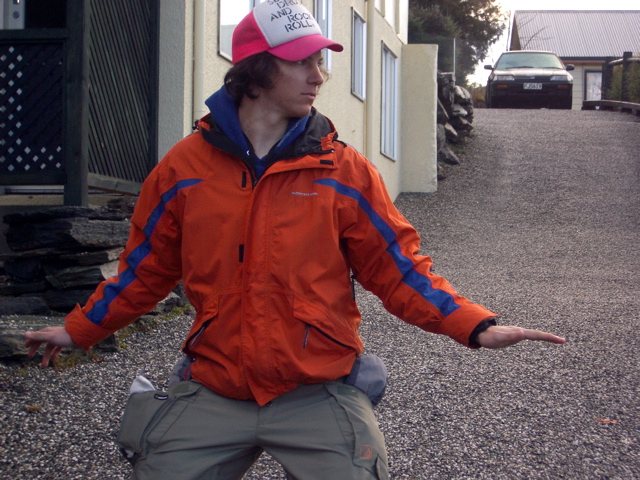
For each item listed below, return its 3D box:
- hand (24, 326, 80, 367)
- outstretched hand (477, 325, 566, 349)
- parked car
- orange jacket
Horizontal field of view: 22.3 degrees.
[{"bbox_3d":[-0.598,0.238,3.630,0.150,0.090,0.095,-10,-5,25],"label":"hand"},{"bbox_3d":[0.418,0.200,3.360,0.185,0.050,0.090,3,0,12],"label":"outstretched hand"},{"bbox_3d":[4.370,-3.290,34.200,1.720,1.370,4.200,0,-1,5],"label":"parked car"},{"bbox_3d":[-0.095,0.036,3.520,0.940,0.640,0.380,0,-1,10],"label":"orange jacket"}]

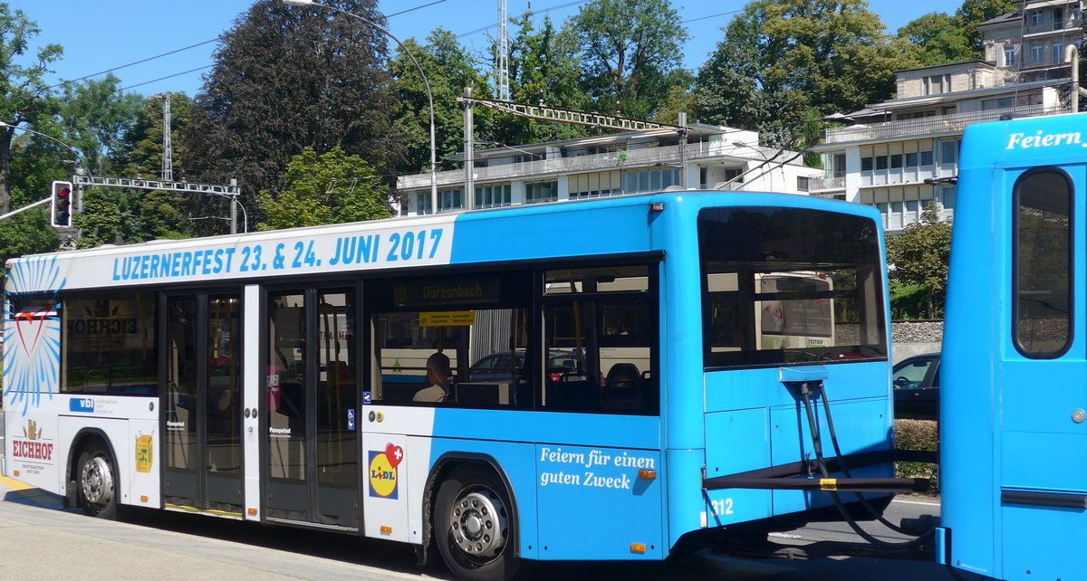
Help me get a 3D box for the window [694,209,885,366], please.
[{"bbox_3d":[1.786,-0.010,10.830,2.121,1.050,0.120,1,-2,-44],"label":"window"}]

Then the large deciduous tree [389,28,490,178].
[{"bbox_3d":[-9.163,-14.943,137.768,10.000,17.000,10.000,-1,-2,0],"label":"large deciduous tree"}]

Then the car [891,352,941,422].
[{"bbox_3d":[6.170,1.648,22.906,1.780,1.470,4.350,1,-2,-44],"label":"car"}]

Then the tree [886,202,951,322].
[{"bbox_3d":[12.469,-0.900,49.945,3.400,4.100,3.200,-1,-2,0],"label":"tree"}]

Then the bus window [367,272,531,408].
[{"bbox_3d":[-0.735,0.397,11.645,0.060,0.991,1.940,1,-2,-44],"label":"bus window"}]

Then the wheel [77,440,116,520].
[{"bbox_3d":[-4.359,1.912,15.557,0.290,0.940,0.940,1,-2,-44],"label":"wheel"}]

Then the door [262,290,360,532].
[{"bbox_3d":[-1.922,0.970,12.901,0.090,2.034,1.351,1,-2,-44],"label":"door"}]

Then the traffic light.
[{"bbox_3d":[-11.567,-2.080,37.000,0.520,1.130,0.350,1,-2,-44],"label":"traffic light"}]

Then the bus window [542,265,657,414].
[{"bbox_3d":[0.381,0.349,10.494,0.060,0.998,1.100,1,-2,-44],"label":"bus window"}]

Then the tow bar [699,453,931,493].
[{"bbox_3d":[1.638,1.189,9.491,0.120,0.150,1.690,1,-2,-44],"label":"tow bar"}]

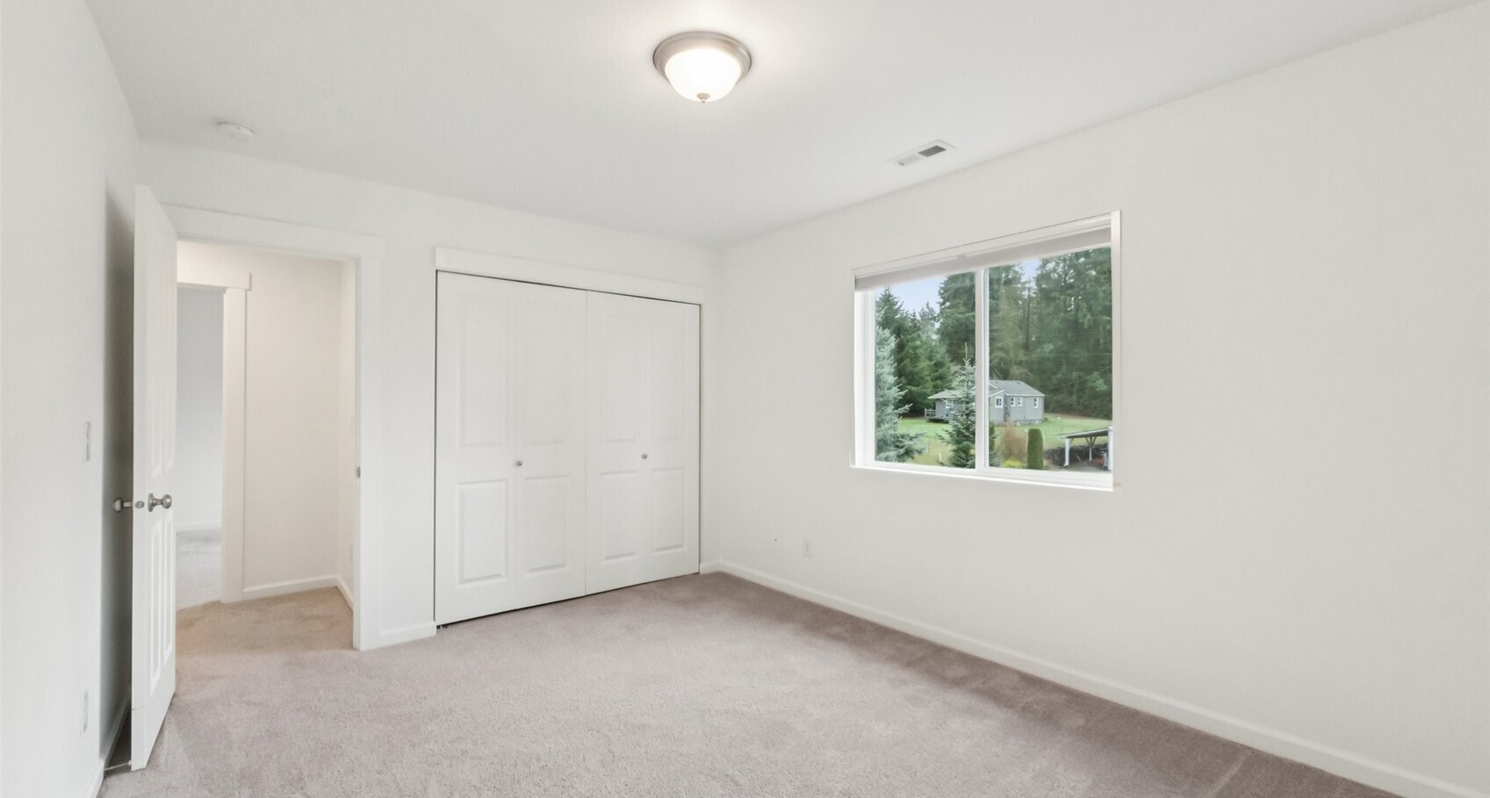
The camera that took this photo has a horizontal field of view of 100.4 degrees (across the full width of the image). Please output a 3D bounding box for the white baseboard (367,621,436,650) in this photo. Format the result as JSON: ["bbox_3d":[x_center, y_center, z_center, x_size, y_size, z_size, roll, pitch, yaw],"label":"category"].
[{"bbox_3d":[-1.835,1.275,3.377,0.291,0.077,0.015,1,-1,-40],"label":"white baseboard"}]

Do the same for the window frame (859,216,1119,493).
[{"bbox_3d":[1.155,-0.189,3.215,0.121,1.206,1.493,1,-1,-40],"label":"window frame"}]

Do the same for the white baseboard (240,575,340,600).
[{"bbox_3d":[-3.111,1.295,4.267,0.536,0.079,0.016,1,-1,-40],"label":"white baseboard"}]

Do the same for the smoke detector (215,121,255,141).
[{"bbox_3d":[-2.196,-1.147,2.673,0.138,0.041,0.138,1,-1,-40],"label":"smoke detector"}]

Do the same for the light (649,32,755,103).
[{"bbox_3d":[-0.144,-1.103,2.147,0.337,0.165,0.337,0,-1,0],"label":"light"}]

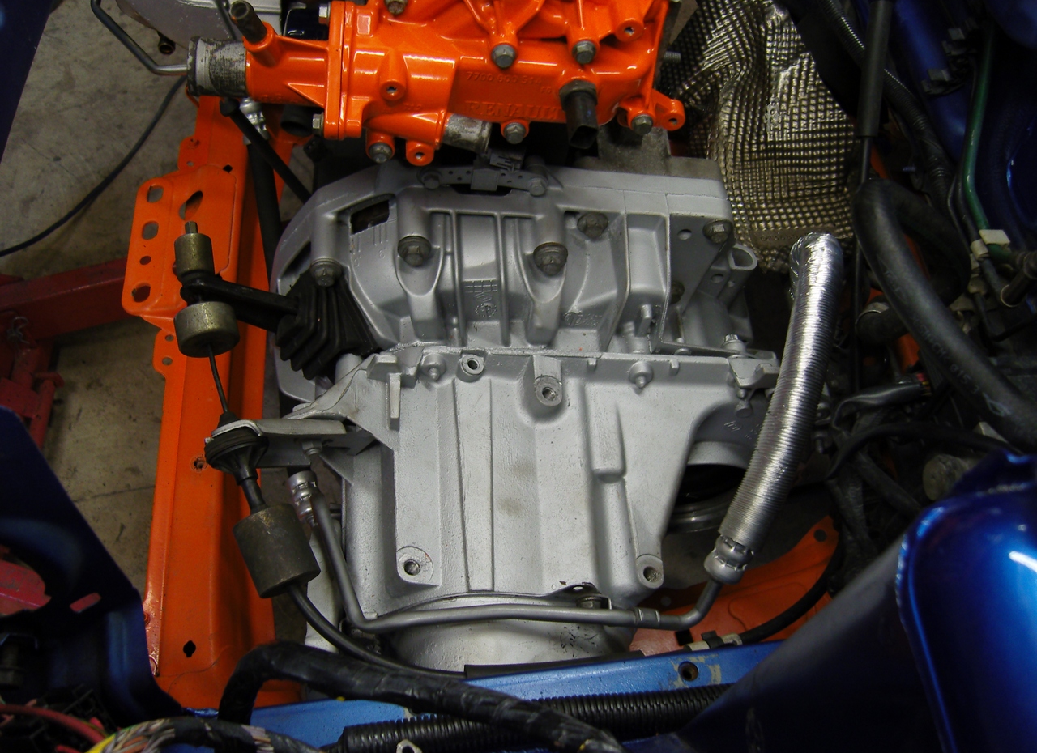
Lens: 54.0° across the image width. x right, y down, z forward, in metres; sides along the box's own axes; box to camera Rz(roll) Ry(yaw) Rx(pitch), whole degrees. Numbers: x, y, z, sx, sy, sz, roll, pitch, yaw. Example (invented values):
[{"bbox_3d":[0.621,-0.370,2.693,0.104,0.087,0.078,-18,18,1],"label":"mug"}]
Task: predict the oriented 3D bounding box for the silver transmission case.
[{"bbox_3d":[-0.015,0.080,0.891,0.407,0.330,0.398,1,58,-6],"label":"silver transmission case"}]

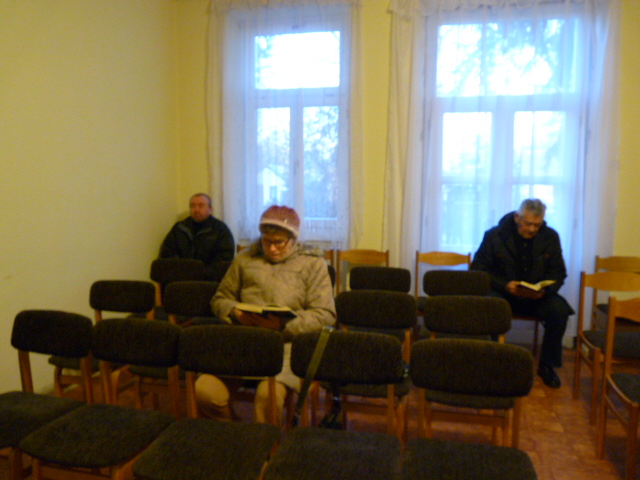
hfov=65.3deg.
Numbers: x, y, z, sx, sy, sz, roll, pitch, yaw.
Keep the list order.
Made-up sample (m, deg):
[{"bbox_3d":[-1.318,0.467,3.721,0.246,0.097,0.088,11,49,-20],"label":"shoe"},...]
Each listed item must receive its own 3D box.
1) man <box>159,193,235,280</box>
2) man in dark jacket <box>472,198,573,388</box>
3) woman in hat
[{"bbox_3d":[-1.149,0.265,4.362,0.630,1.344,0.800,1,6,11],"label":"man"},{"bbox_3d":[1.466,0.326,3.665,0.650,1.261,0.737,1,6,14],"label":"man in dark jacket"},{"bbox_3d":[-0.260,0.456,2.442,0.630,1.251,0.640,1,6,15],"label":"woman in hat"}]

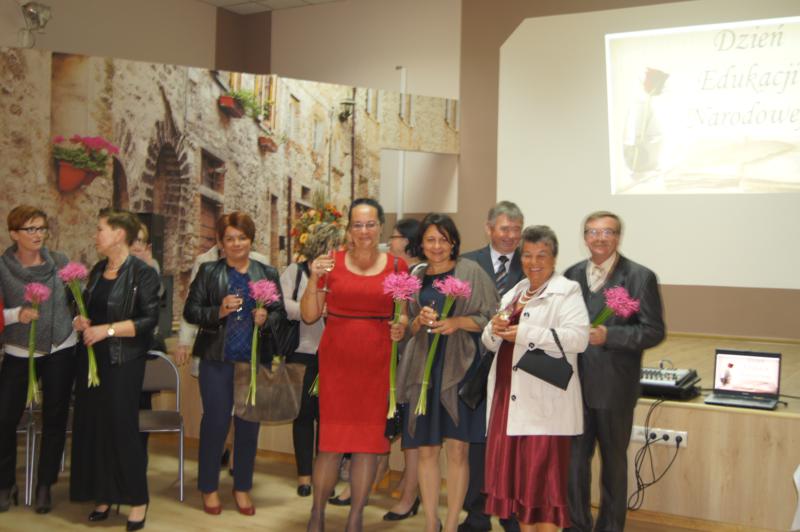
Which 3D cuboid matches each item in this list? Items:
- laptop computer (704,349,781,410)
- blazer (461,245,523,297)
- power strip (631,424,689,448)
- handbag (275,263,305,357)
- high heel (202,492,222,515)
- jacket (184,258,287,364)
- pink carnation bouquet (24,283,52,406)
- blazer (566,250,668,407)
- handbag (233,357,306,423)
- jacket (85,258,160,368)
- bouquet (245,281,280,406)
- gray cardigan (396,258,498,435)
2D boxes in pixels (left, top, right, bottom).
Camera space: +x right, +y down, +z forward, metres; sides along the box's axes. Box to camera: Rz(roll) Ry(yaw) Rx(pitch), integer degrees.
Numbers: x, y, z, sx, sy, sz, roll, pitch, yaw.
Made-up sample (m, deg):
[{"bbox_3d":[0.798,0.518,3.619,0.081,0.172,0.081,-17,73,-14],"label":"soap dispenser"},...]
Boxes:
[{"bbox_3d":[1.979,0.654,4.993,0.375,0.276,0.300,2,1,28],"label":"laptop computer"},{"bbox_3d":[0.566,0.257,4.780,0.540,0.760,0.320,1,2,5],"label":"blazer"},{"bbox_3d":[1.454,0.971,4.927,0.350,0.086,0.045,2,1,28],"label":"power strip"},{"bbox_3d":[-0.682,0.267,5.200,0.240,0.550,0.140,2,2,18],"label":"handbag"},{"bbox_3d":[-1.083,1.335,4.950,0.088,0.130,0.235,0,2,-19],"label":"high heel"},{"bbox_3d":[-0.929,0.257,4.890,0.580,0.600,0.350,1,2,-12],"label":"jacket"},{"bbox_3d":[-1.948,0.422,4.660,0.150,0.670,0.150,2,3,-9],"label":"pink carnation bouquet"},{"bbox_3d":[1.134,0.353,4.600,0.530,0.800,0.310,2,1,22],"label":"blazer"},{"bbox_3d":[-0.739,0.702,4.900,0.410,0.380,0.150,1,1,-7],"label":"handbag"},{"bbox_3d":[-1.554,0.243,4.830,0.420,0.600,0.290,2,1,25],"label":"jacket"},{"bbox_3d":[-0.752,0.415,4.700,0.170,0.690,0.165,5,3,-11],"label":"bouquet"},{"bbox_3d":[0.250,0.424,4.560,0.530,0.900,0.360,1,2,6],"label":"gray cardigan"}]

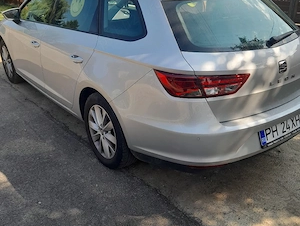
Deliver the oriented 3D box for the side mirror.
[{"bbox_3d":[-1.498,-1.046,3.383,0.195,0.165,0.160,-18,31,-34],"label":"side mirror"}]

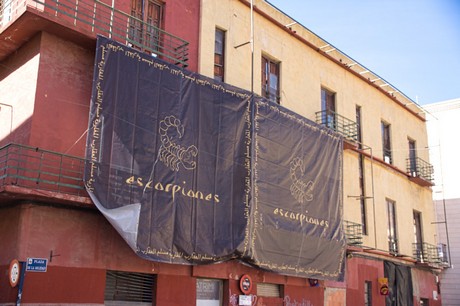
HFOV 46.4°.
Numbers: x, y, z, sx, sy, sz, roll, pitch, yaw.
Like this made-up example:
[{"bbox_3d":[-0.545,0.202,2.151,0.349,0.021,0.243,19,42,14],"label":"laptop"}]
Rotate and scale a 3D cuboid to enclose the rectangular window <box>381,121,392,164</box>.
[{"bbox_3d":[7.812,-0.504,26.841,0.130,2.150,1.187,-13,-21,40],"label":"rectangular window"}]

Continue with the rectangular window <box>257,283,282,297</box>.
[{"bbox_3d":[1.305,4.592,17.937,0.120,0.403,1.400,-13,-21,40],"label":"rectangular window"}]

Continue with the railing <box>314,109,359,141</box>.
[{"bbox_3d":[4.506,-0.978,22.492,0.627,0.941,2.296,-13,-21,40],"label":"railing"}]

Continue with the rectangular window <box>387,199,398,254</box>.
[{"bbox_3d":[7.765,3.520,25.719,0.130,2.576,1.154,-13,-21,40],"label":"rectangular window"}]

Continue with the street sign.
[{"bbox_3d":[-4.237,2.479,11.826,0.025,0.286,0.493,-13,-21,40],"label":"street sign"}]

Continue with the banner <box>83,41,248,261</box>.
[{"bbox_3d":[-1.354,0.179,14.785,0.300,5.488,5.914,-13,-21,40],"label":"banner"}]

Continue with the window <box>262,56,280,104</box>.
[{"bbox_3d":[1.541,-2.558,20.073,0.130,2.128,1.221,-13,-21,40],"label":"window"}]

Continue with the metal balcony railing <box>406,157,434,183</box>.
[{"bbox_3d":[10.226,0.948,28.651,0.627,0.963,2.318,-13,-21,40],"label":"metal balcony railing"}]

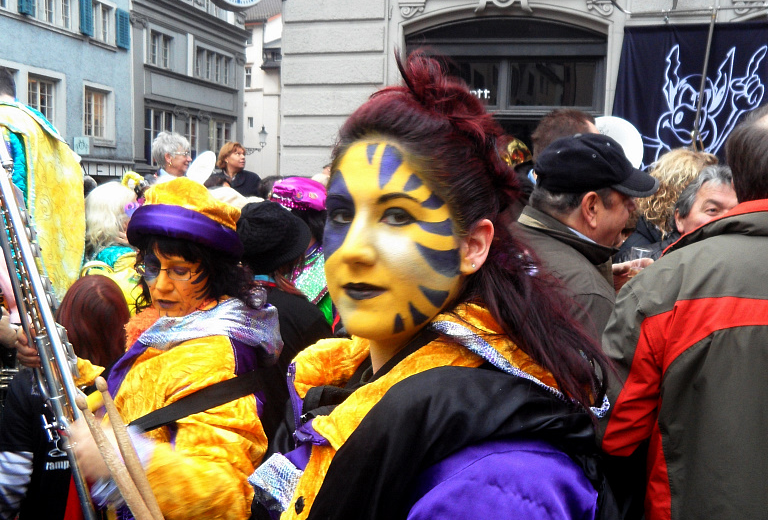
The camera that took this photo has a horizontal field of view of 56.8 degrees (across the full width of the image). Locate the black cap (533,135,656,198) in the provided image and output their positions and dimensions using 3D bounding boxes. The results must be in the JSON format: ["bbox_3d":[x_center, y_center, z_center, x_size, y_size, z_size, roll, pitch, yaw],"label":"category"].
[{"bbox_3d":[0.442,-0.195,1.460,0.260,0.130,0.180,-1,8,-17],"label":"black cap"}]

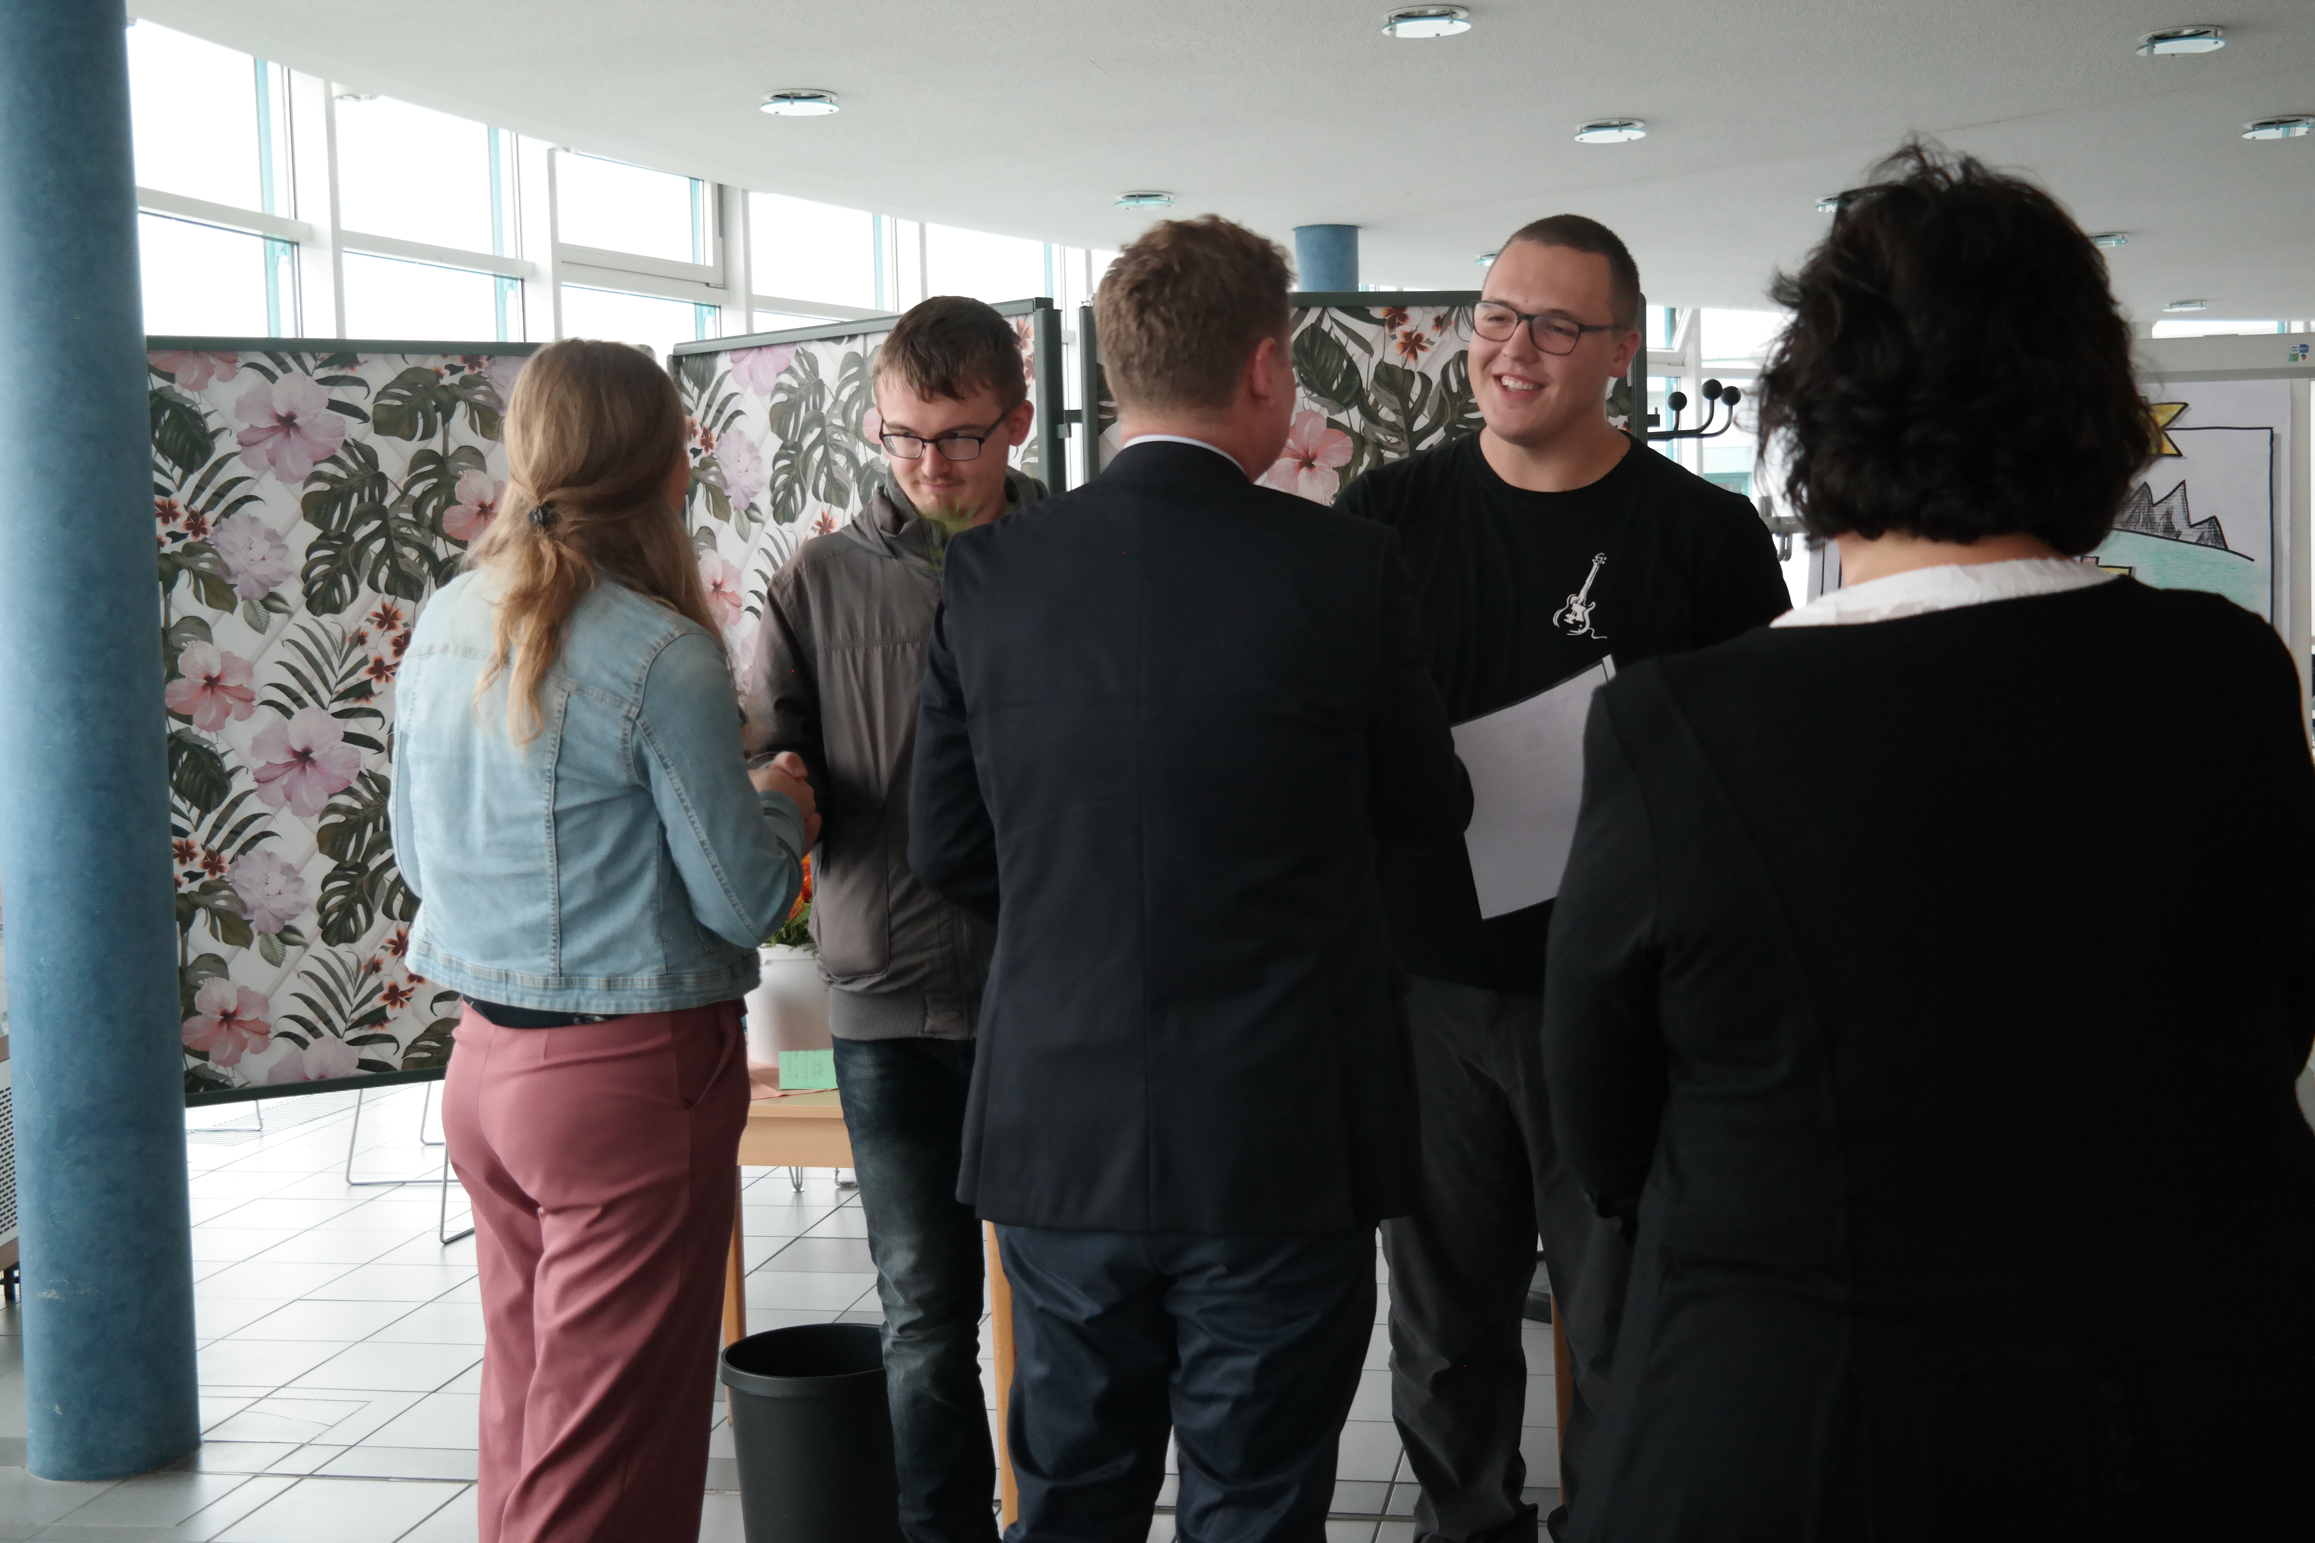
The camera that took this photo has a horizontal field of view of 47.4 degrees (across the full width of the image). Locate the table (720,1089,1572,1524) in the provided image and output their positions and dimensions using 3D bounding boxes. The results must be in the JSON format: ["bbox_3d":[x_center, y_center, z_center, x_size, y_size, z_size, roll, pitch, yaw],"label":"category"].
[{"bbox_3d":[-0.099,0.797,4.063,1.560,0.730,0.820,-1,4,11],"label":"table"}]

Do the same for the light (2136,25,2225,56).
[{"bbox_3d":[3.068,-2.187,7.900,0.247,0.045,0.247,-1,4,11],"label":"light"}]

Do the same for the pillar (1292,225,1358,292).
[{"bbox_3d":[0.788,-0.854,11.621,0.275,3.030,0.275,-1,4,11],"label":"pillar"}]

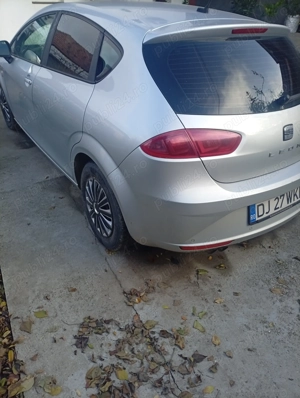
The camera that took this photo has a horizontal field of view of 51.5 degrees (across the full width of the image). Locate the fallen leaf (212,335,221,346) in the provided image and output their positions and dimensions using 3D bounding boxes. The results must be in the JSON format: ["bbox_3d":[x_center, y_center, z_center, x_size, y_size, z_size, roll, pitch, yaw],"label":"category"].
[{"bbox_3d":[0.343,0.734,1.612,0.041,0.012,0.063,-3,31,-7],"label":"fallen leaf"}]

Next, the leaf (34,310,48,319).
[{"bbox_3d":[-0.600,0.633,1.710,0.075,0.010,0.049,-6,32,-13],"label":"leaf"}]

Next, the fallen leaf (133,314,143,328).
[{"bbox_3d":[-0.067,0.662,1.691,0.047,0.014,0.084,0,31,-3],"label":"fallen leaf"}]

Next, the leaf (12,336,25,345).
[{"bbox_3d":[-0.666,0.712,1.572,0.052,0.014,0.043,-3,31,-8],"label":"leaf"}]

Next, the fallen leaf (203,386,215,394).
[{"bbox_3d":[0.271,0.878,1.431,0.058,0.012,0.028,-20,39,-32],"label":"fallen leaf"}]

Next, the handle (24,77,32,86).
[{"bbox_3d":[-1.029,-1.001,2.645,0.042,0.055,0.180,-18,36,-29],"label":"handle"}]

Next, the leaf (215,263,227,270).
[{"bbox_3d":[0.474,0.461,2.098,0.078,0.018,0.049,-13,36,-25],"label":"leaf"}]

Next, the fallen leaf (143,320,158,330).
[{"bbox_3d":[0.001,0.674,1.677,0.052,0.012,0.071,25,38,33],"label":"fallen leaf"}]

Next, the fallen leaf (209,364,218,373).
[{"bbox_3d":[0.306,0.803,1.477,0.050,0.016,0.029,-22,39,-34],"label":"fallen leaf"}]

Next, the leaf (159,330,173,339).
[{"bbox_3d":[0.083,0.719,1.656,0.076,0.018,0.044,1,33,-4],"label":"leaf"}]

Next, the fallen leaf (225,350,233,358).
[{"bbox_3d":[0.391,0.769,1.542,0.031,0.012,0.042,-13,34,-23],"label":"fallen leaf"}]

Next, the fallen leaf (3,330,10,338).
[{"bbox_3d":[-0.751,0.705,1.632,0.038,0.015,0.026,-20,40,-32],"label":"fallen leaf"}]

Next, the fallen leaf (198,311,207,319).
[{"bbox_3d":[0.291,0.649,1.749,0.030,0.015,0.063,23,37,32],"label":"fallen leaf"}]

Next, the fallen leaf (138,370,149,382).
[{"bbox_3d":[-0.029,0.824,1.445,0.045,0.015,0.056,0,31,-2],"label":"fallen leaf"}]

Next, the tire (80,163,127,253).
[{"bbox_3d":[-0.274,0.031,2.135,0.205,0.630,0.630,-18,38,-30],"label":"tire"}]

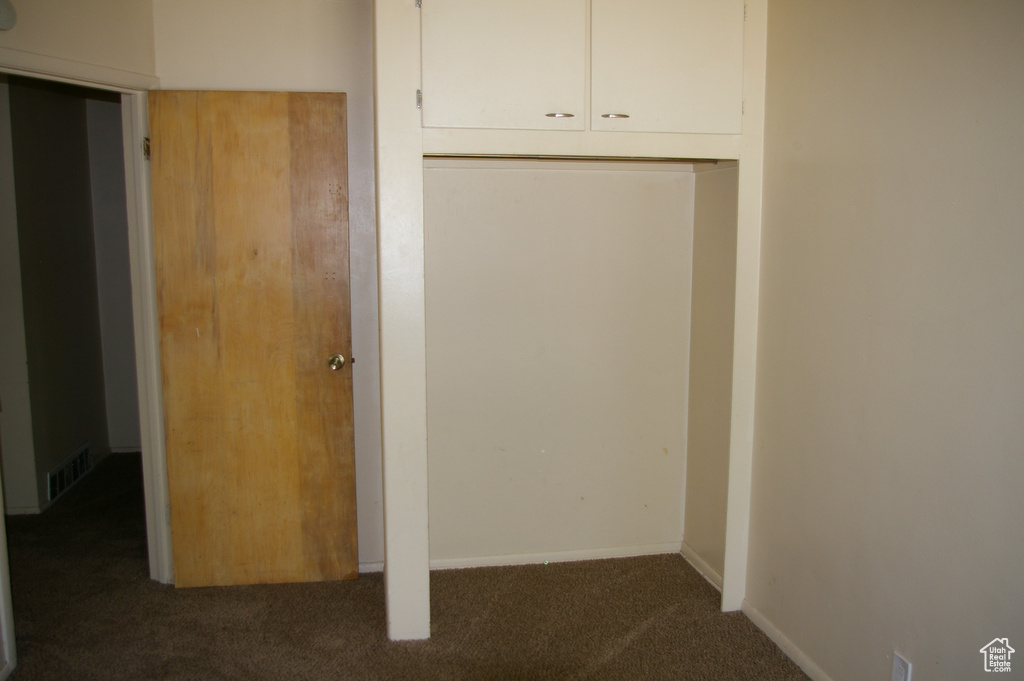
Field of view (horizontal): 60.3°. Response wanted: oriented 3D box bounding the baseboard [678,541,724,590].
[{"bbox_3d":[0.846,1.002,3.830,0.020,0.062,0.564,-1,8,-10],"label":"baseboard"}]

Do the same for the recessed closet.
[{"bbox_3d":[0.229,0.176,3.570,1.242,1.766,0.614,-1,8,-10],"label":"recessed closet"}]

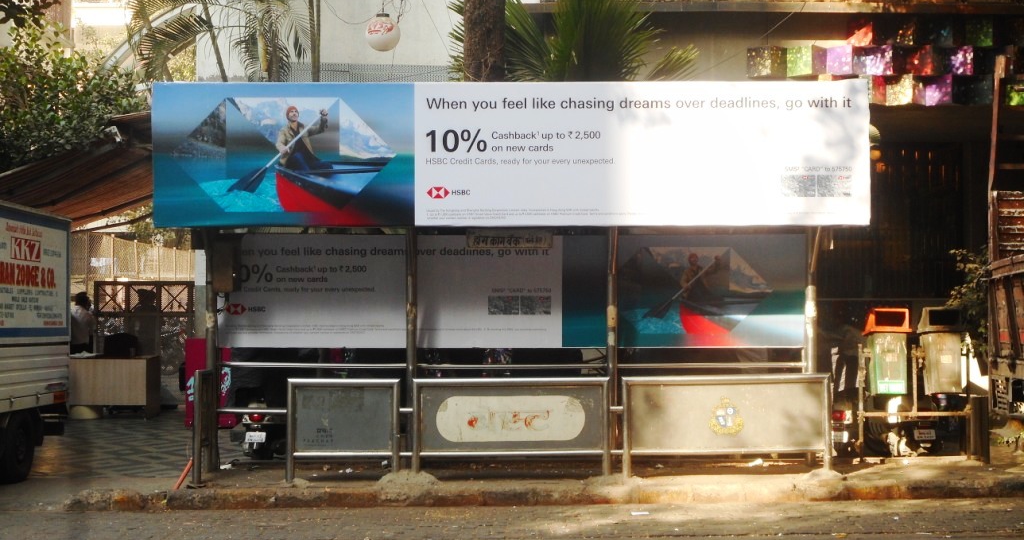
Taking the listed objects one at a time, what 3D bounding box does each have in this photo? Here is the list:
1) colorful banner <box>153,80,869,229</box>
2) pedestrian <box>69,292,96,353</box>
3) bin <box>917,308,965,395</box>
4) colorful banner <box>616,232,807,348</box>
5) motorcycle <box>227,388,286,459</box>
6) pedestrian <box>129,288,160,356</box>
[{"bbox_3d":[-0.009,-0.984,12.850,6.100,1.250,0.100,0,-2,0],"label":"colorful banner"},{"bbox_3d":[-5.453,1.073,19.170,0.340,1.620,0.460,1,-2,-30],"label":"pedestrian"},{"bbox_3d":[3.972,0.756,14.120,0.420,0.820,0.380,0,-2,0],"label":"bin"},{"bbox_3d":[1.812,0.186,13.700,1.730,1.050,0.060,0,-2,0],"label":"colorful banner"},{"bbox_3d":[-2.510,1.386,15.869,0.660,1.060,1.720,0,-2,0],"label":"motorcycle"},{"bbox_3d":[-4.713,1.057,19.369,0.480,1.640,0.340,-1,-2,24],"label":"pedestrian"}]

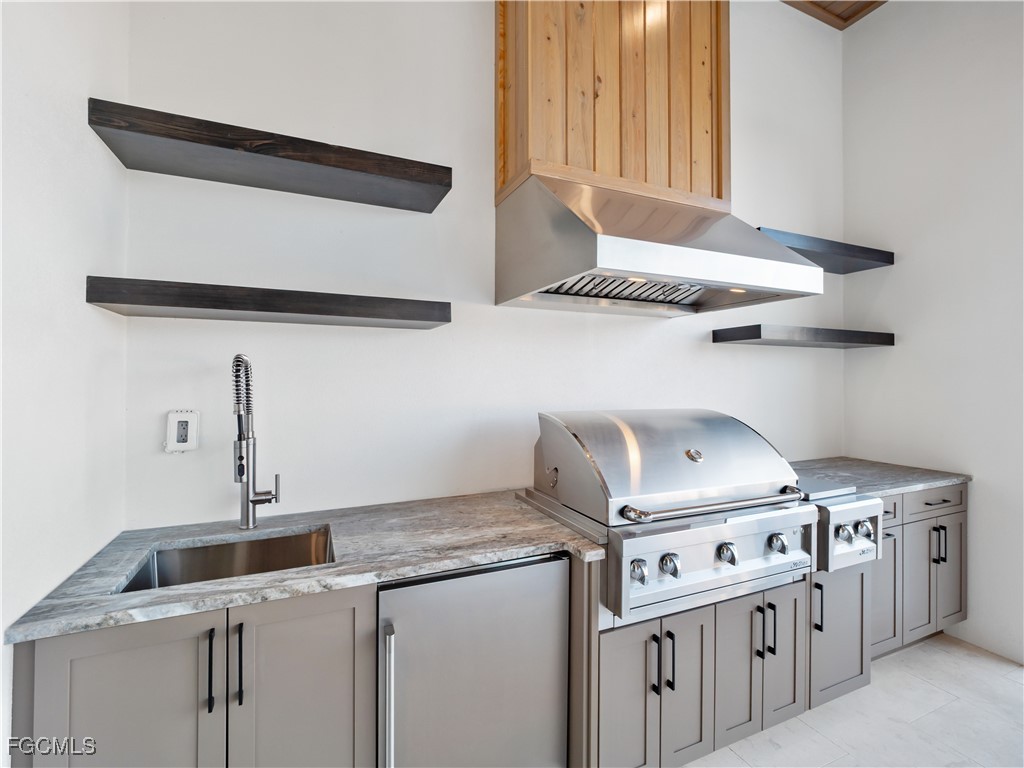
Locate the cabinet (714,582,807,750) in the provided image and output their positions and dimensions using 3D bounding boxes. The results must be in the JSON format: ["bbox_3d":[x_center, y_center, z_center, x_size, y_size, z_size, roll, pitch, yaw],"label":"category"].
[{"bbox_3d":[0.862,1.091,1.880,0.499,0.545,0.573,0,0,-22],"label":"cabinet"}]

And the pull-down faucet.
[{"bbox_3d":[-0.889,0.213,1.439,0.123,0.630,0.295,0,0,-22],"label":"pull-down faucet"}]

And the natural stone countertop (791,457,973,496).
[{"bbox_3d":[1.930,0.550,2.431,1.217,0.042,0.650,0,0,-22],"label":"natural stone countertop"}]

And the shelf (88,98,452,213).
[{"bbox_3d":[-0.811,-0.808,1.552,1.094,0.077,0.286,0,0,-22],"label":"shelf"}]

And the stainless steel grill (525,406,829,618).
[{"bbox_3d":[0.615,0.431,1.763,0.932,0.618,0.703,0,0,-22],"label":"stainless steel grill"}]

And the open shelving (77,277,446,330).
[{"bbox_3d":[-0.812,-0.281,1.554,1.094,0.076,0.286,0,0,-22],"label":"open shelving"}]

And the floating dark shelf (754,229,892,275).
[{"bbox_3d":[1.850,-0.810,2.590,1.216,0.073,0.286,0,0,-22],"label":"floating dark shelf"}]

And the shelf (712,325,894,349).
[{"bbox_3d":[1.849,-0.284,2.591,1.216,0.075,0.286,0,0,-22],"label":"shelf"}]

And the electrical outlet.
[{"bbox_3d":[-1.220,0.175,1.531,0.088,0.150,0.035,0,0,-22],"label":"electrical outlet"}]

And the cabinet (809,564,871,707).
[{"bbox_3d":[1.315,1.083,2.057,0.405,0.562,0.573,0,0,-22],"label":"cabinet"}]

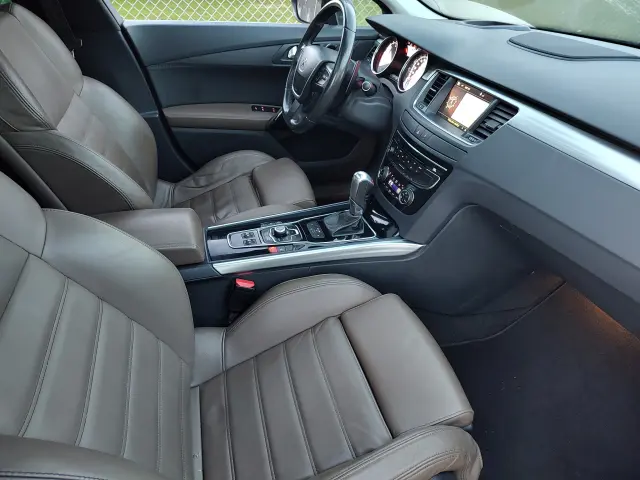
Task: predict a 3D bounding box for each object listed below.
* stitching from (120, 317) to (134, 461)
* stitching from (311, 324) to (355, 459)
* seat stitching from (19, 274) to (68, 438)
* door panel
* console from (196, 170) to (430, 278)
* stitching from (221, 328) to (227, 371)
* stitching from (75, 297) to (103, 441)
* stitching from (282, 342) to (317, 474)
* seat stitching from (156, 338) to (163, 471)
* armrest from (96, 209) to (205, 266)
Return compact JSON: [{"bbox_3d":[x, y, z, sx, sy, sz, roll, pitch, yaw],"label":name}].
[{"bbox_3d":[-0.317,0.232,0.706,0.012,0.014,0.268,-30,38,4],"label":"stitching"},{"bbox_3d":[0.017,0.243,0.715,0.013,0.014,0.255,-24,39,-3],"label":"stitching"},{"bbox_3d":[-0.323,0.123,0.506,0.013,0.013,0.245,-39,38,10],"label":"seat stitching"},{"bbox_3d":[-0.154,-0.446,1.566,0.920,0.640,0.120,-7,36,-15],"label":"door panel"},{"bbox_3d":[-0.039,-0.067,0.969,0.485,0.160,0.220,-9,37,-14],"label":"console"},{"bbox_3d":[-0.212,0.241,0.934,0.012,0.012,0.090,0,61,-10],"label":"stitching"},{"bbox_3d":[-0.348,0.184,0.650,0.012,0.014,0.277,-30,38,4],"label":"stitching"},{"bbox_3d":[-0.038,0.271,0.715,0.013,0.014,0.252,-24,39,-3],"label":"stitching"},{"bbox_3d":[-0.285,0.280,0.759,0.012,0.014,0.276,-30,38,4],"label":"seat stitching"},{"bbox_3d":[-0.401,-0.001,0.891,0.300,0.056,0.165,-6,36,-16],"label":"armrest"}]

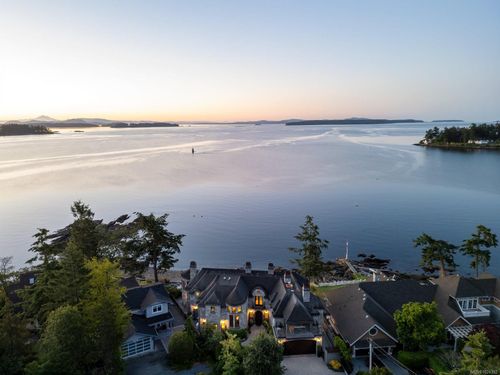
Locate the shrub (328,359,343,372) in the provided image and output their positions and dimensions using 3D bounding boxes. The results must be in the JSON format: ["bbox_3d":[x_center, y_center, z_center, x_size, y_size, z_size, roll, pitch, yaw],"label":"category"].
[{"bbox_3d":[12.391,25.427,50.246,2.000,1.100,1.900,0,11,0],"label":"shrub"}]

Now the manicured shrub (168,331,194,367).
[{"bbox_3d":[-10.244,23.651,51.846,3.700,4.000,3.700,0,11,0],"label":"manicured shrub"}]

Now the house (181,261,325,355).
[{"bbox_3d":[-0.100,18.977,61.042,23.400,9.800,18.500,1,11,3],"label":"house"}]

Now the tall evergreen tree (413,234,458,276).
[{"bbox_3d":[42.733,15.875,80.300,10.000,11.800,9.000,0,11,0],"label":"tall evergreen tree"}]

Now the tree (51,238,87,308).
[{"bbox_3d":[-31.860,16.188,61.537,7.000,15.500,7.000,0,11,0],"label":"tree"}]

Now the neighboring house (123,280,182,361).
[{"bbox_3d":[-18.900,20.267,59.046,13.000,8.000,15.000,-6,12,-29],"label":"neighboring house"}]

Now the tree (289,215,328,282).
[{"bbox_3d":[12.796,13.762,75.834,8.600,16.000,8.400,0,11,0],"label":"tree"}]

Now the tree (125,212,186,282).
[{"bbox_3d":[-21.497,13.651,78.866,12.500,16.500,11.500,0,11,0],"label":"tree"}]

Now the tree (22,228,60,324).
[{"bbox_3d":[-37.537,15.463,62.418,7.500,16.600,7.500,0,11,0],"label":"tree"}]

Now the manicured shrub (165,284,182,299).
[{"bbox_3d":[-15.904,21.065,71.608,3.800,2.200,3.200,0,11,0],"label":"manicured shrub"}]

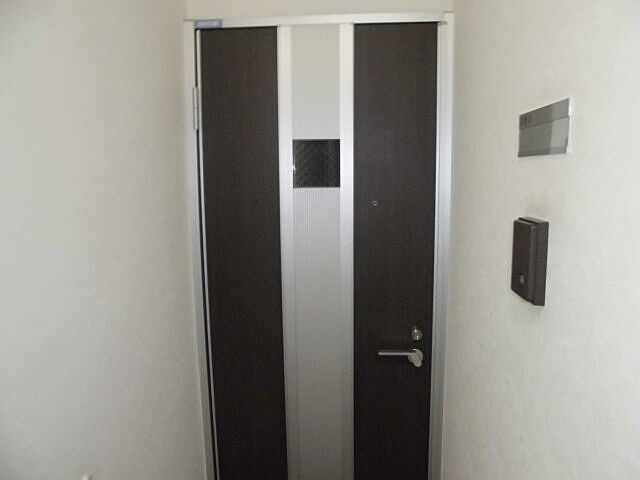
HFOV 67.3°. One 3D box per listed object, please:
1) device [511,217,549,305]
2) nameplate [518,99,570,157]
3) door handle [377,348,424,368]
[{"bbox_3d":[0.376,0.037,0.868,0.026,0.143,0.107,0,8,3],"label":"device"},{"bbox_3d":[0.385,-0.189,0.841,0.010,0.081,0.212,0,8,3],"label":"nameplate"},{"bbox_3d":[0.274,0.405,1.630,0.151,0.056,0.060,0,8,3],"label":"door handle"}]

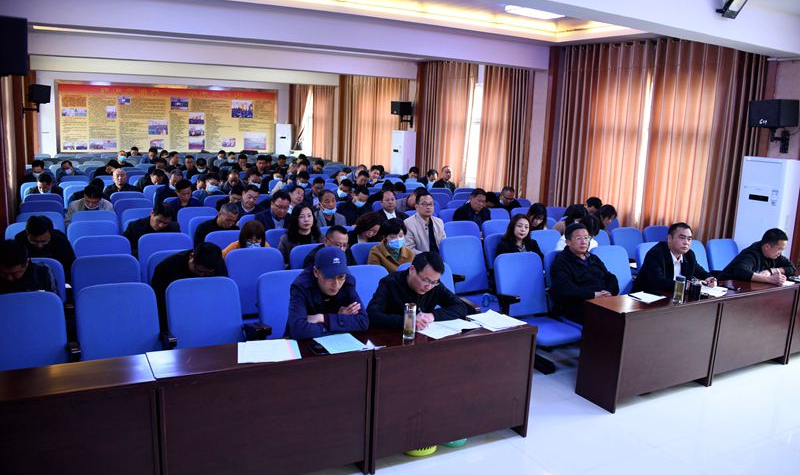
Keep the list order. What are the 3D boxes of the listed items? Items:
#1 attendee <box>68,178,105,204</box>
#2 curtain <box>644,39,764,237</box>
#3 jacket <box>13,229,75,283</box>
[{"bbox_3d":[-4.207,-0.149,8.434,0.550,1.300,0.770,-2,9,-29],"label":"attendee"},{"bbox_3d":[3.705,-0.873,7.861,0.200,3.200,1.680,-3,11,-27],"label":"curtain"},{"bbox_3d":[-2.795,0.204,4.888,0.540,0.630,0.460,-3,11,-27],"label":"jacket"}]

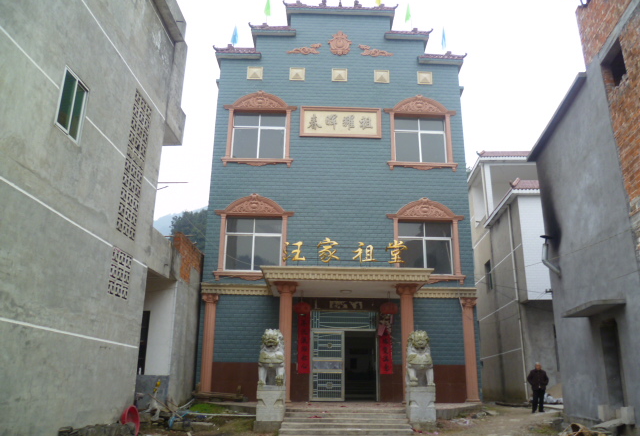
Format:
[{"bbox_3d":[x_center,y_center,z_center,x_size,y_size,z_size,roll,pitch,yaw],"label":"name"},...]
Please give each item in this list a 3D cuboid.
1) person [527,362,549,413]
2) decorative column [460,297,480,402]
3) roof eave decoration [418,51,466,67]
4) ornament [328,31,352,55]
[{"bbox_3d":[7.402,5.752,17.538,0.660,1.600,0.380,-3,-19,12],"label":"person"},{"bbox_3d":[5.094,4.389,17.429,0.520,3.439,0.480,1,-18,-1],"label":"decorative column"},{"bbox_3d":[4.656,-6.016,19.784,1.887,0.547,0.583,1,-18,-2],"label":"roof eave decoration"},{"bbox_3d":[0.786,-6.713,19.880,0.922,1.113,0.148,1,-18,-2],"label":"ornament"}]

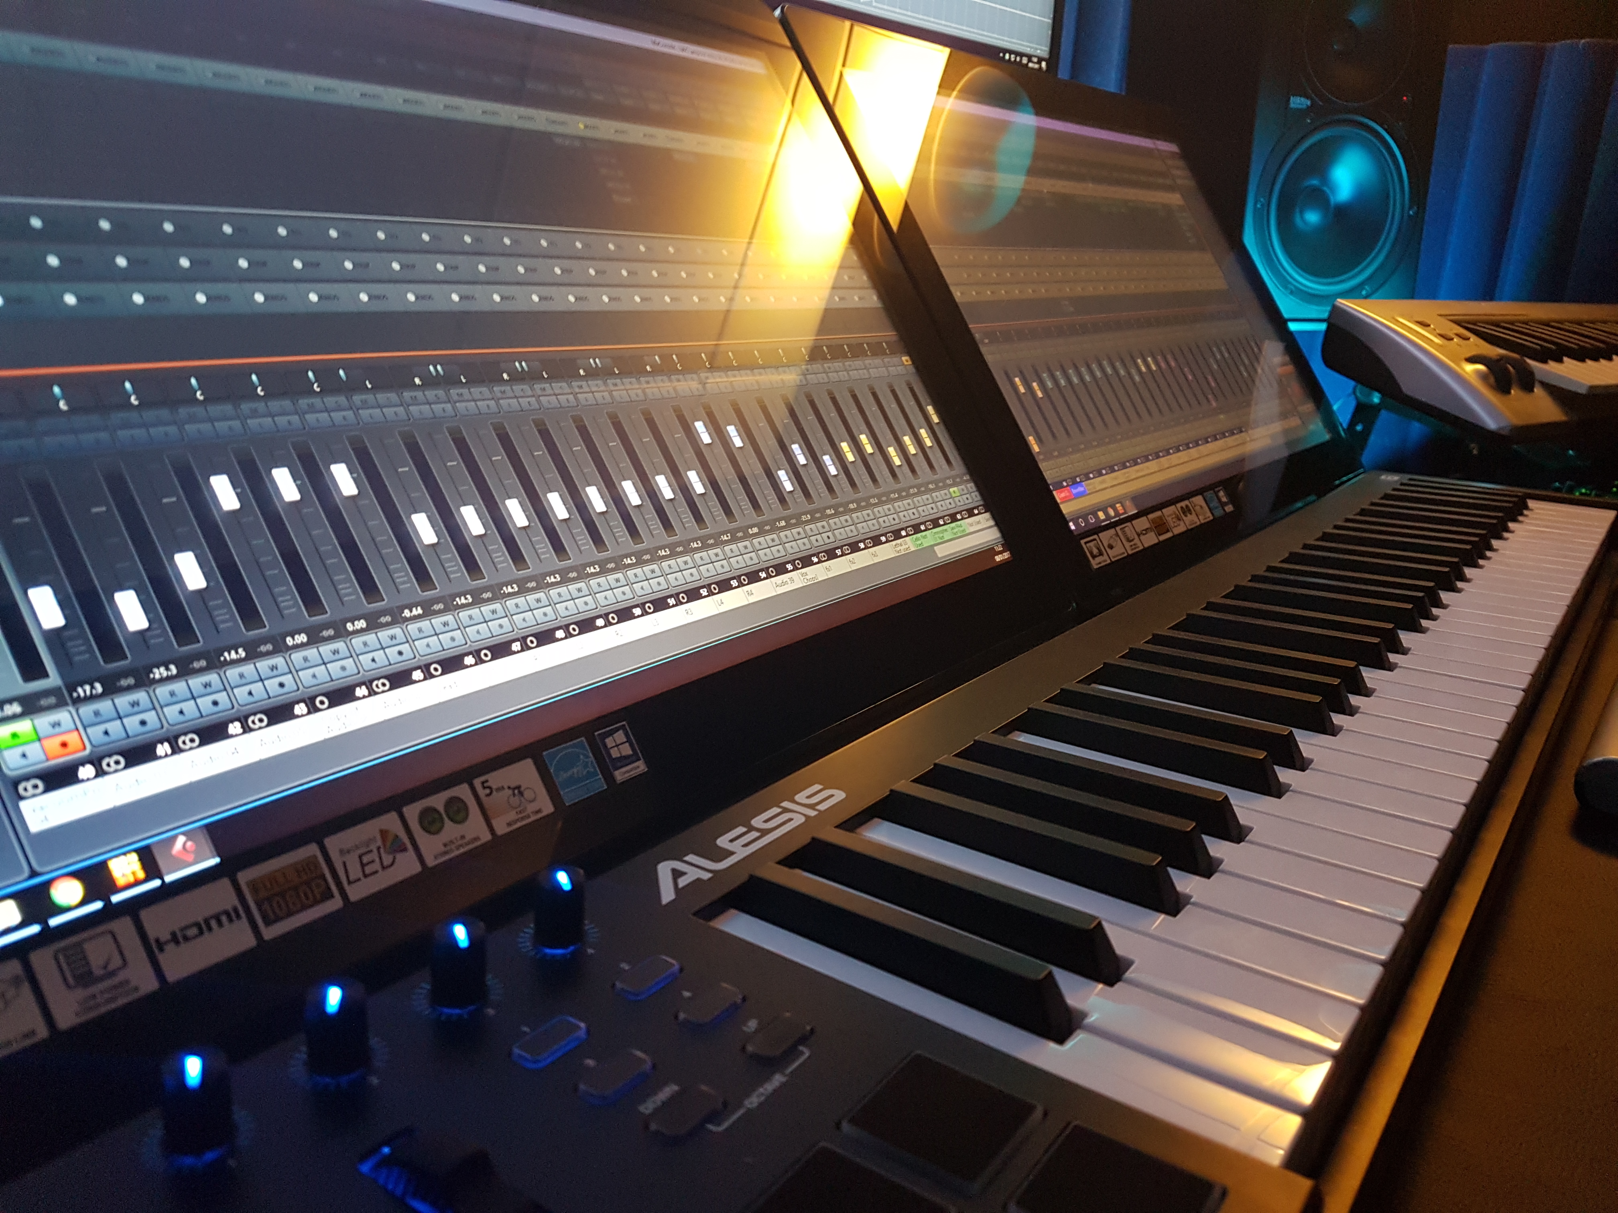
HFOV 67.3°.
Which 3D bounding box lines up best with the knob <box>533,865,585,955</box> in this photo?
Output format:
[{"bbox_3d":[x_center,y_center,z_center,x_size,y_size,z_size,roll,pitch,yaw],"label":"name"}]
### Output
[{"bbox_3d":[-0.062,0.075,0.300,0.012,0.017,0.012,-5,19,-23],"label":"knob"}]

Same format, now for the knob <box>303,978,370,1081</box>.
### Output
[{"bbox_3d":[-0.099,0.088,0.254,0.012,0.017,0.012,-2,18,-16],"label":"knob"}]

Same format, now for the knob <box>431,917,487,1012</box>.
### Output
[{"bbox_3d":[-0.080,0.082,0.277,0.012,0.017,0.012,-4,19,-22],"label":"knob"}]

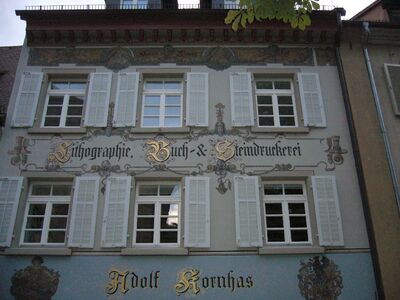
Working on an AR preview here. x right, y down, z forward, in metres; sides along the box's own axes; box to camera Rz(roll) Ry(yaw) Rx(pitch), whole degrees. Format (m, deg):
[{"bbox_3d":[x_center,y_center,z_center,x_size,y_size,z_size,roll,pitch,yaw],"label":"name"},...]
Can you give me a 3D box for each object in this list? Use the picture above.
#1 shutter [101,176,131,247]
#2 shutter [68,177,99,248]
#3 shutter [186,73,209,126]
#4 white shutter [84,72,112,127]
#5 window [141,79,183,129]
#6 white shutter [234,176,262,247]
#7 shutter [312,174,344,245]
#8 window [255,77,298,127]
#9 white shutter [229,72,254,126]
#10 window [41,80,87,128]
[{"bbox_3d":[-2.093,1.545,10.245,0.605,1.823,0.050,0,-23,0],"label":"shutter"},{"bbox_3d":[-2.816,1.512,9.942,0.586,1.779,0.050,0,-24,-1],"label":"shutter"},{"bbox_3d":[-0.061,-1.410,11.262,0.594,1.721,0.050,0,-24,-1],"label":"shutter"},{"bbox_3d":[-2.796,-1.403,11.235,0.595,1.741,0.050,0,-24,-1],"label":"white shutter"},{"bbox_3d":[-1.082,-1.323,11.649,1.167,1.554,0.100,0,-23,0],"label":"window"},{"bbox_3d":[1.187,1.502,9.983,0.593,1.777,0.050,0,-24,-1],"label":"white shutter"},{"bbox_3d":[3.229,1.535,10.275,0.612,1.823,0.050,0,-23,0],"label":"shutter"},{"bbox_3d":[2.132,-1.295,11.402,1.082,1.533,0.100,0,-24,-1],"label":"window"},{"bbox_3d":[1.190,-1.452,11.558,0.599,1.772,0.050,0,-23,0],"label":"white shutter"},{"bbox_3d":[-3.852,-1.317,11.634,1.171,1.554,0.100,0,-23,0],"label":"window"}]

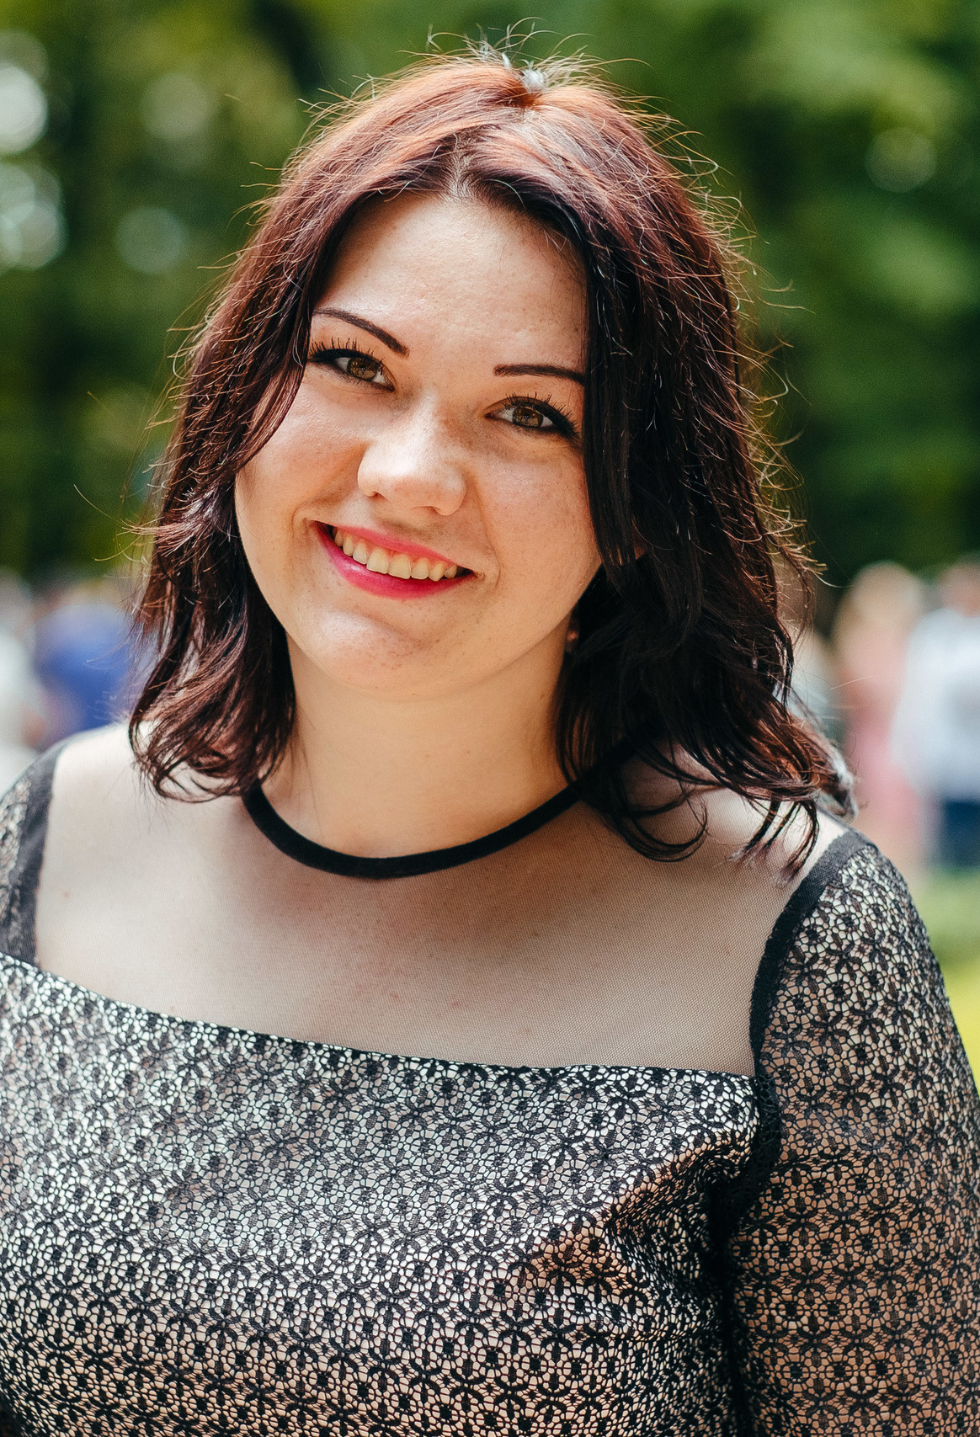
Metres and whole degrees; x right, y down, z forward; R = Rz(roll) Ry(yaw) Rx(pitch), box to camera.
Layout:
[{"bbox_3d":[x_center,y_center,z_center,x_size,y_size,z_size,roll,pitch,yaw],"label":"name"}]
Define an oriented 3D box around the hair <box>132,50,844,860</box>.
[{"bbox_3d":[0.006,-0.099,1.880,0.255,0.290,0.230,7,1,11],"label":"hair"}]

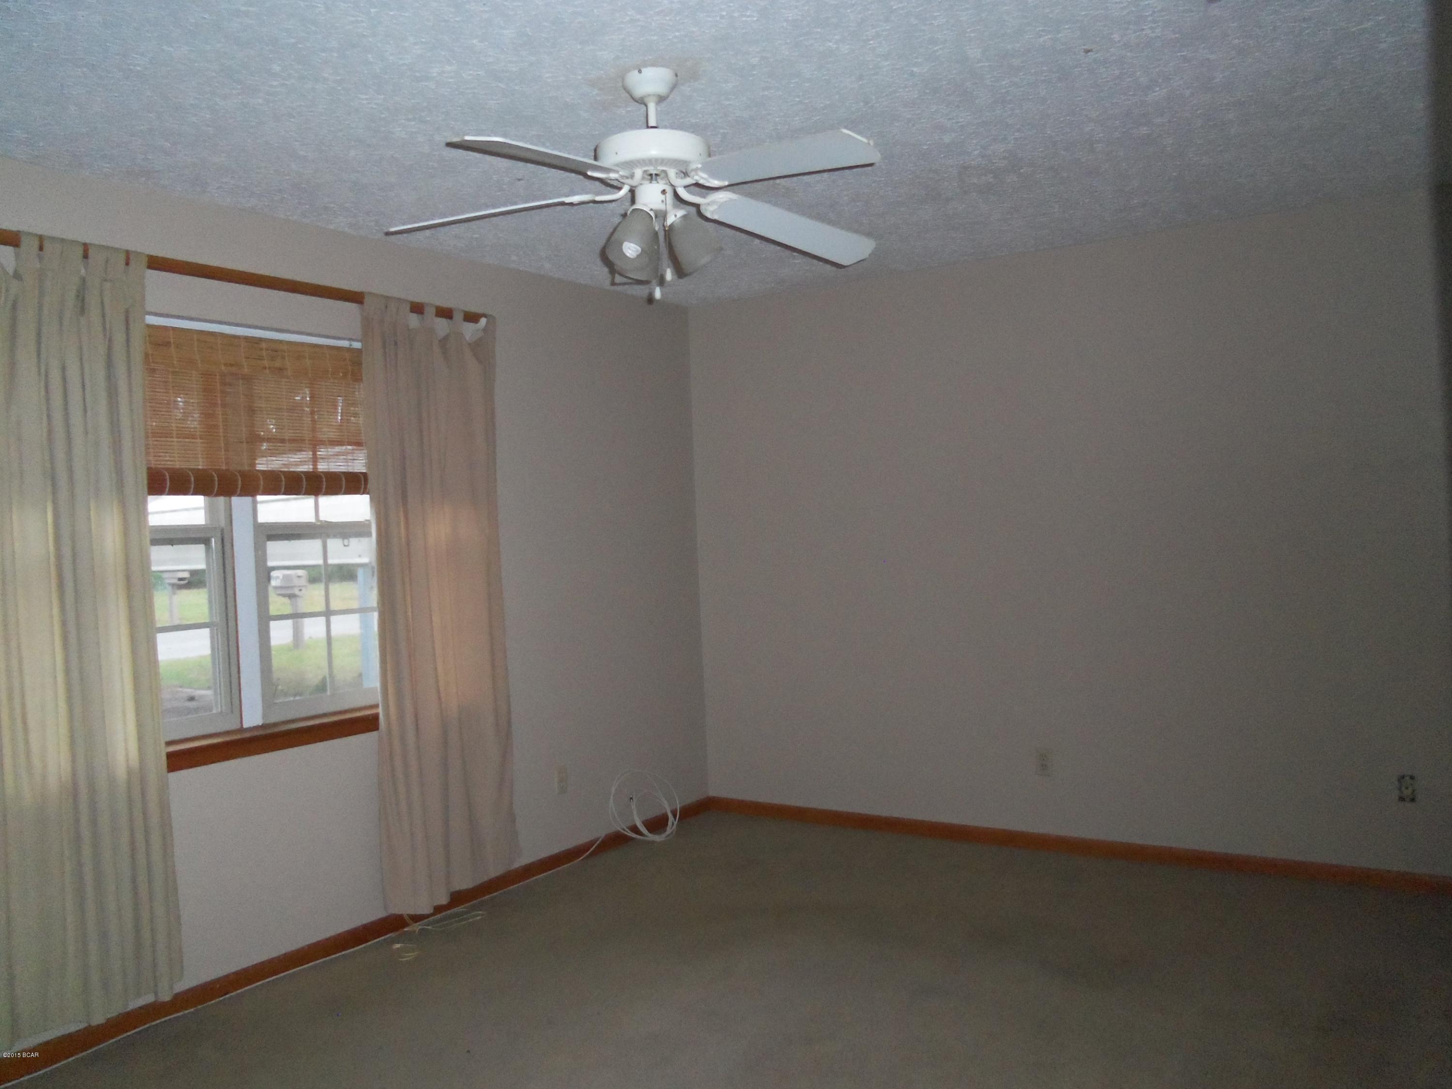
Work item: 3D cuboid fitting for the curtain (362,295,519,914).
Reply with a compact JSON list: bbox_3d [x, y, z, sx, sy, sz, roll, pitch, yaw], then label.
[{"bbox_3d":[-1.000,0.201,4.276,0.130,2.130,0.680,-2,1,34],"label":"curtain"}]

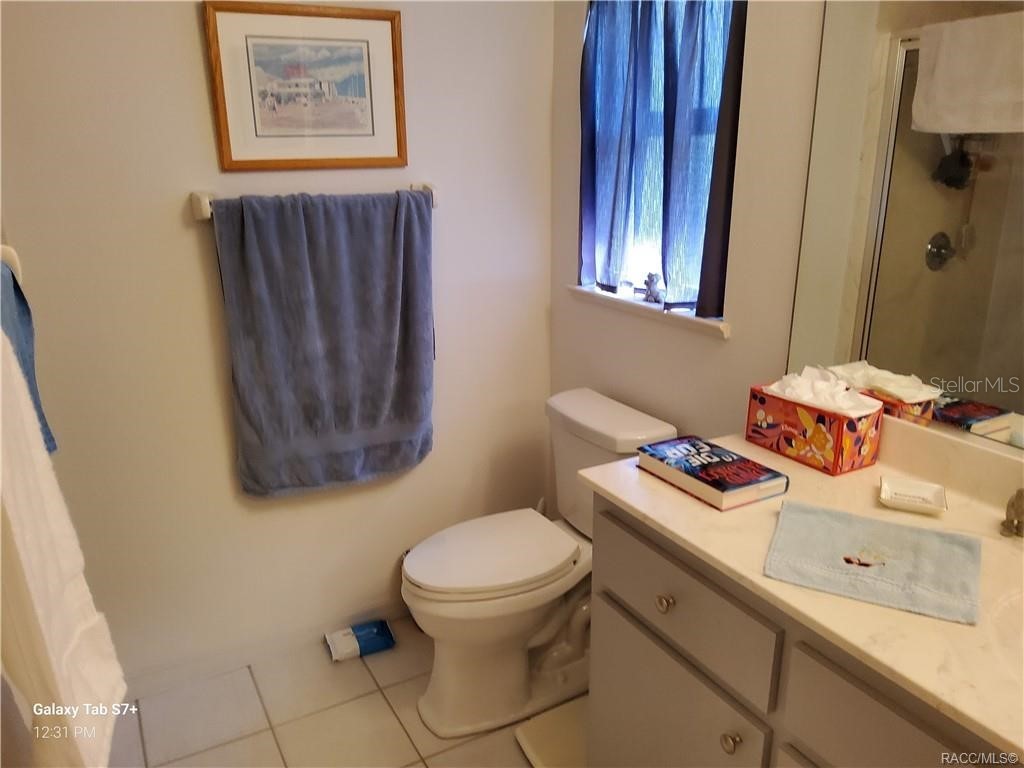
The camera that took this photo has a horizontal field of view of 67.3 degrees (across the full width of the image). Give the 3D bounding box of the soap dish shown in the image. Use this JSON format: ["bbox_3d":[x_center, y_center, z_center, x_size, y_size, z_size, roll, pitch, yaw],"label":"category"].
[{"bbox_3d":[0.696,0.201,1.340,0.103,0.025,0.095,8,19,24],"label":"soap dish"}]

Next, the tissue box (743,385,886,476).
[{"bbox_3d":[0.608,0.082,1.561,0.116,0.120,0.219,-11,20,-30],"label":"tissue box"}]

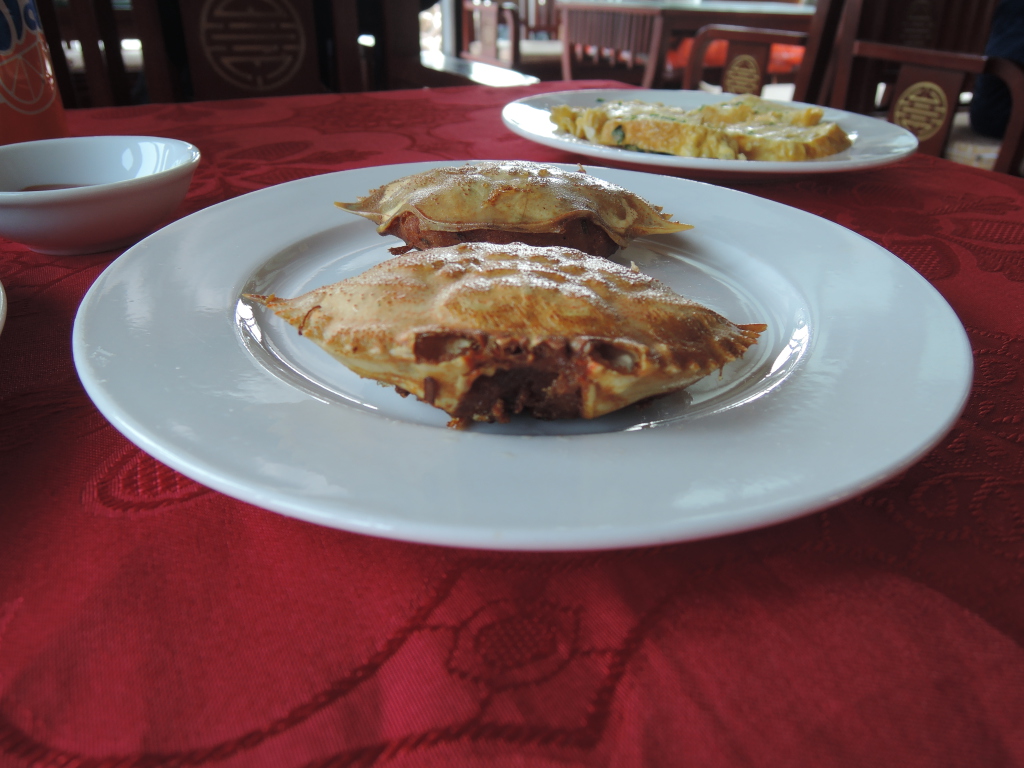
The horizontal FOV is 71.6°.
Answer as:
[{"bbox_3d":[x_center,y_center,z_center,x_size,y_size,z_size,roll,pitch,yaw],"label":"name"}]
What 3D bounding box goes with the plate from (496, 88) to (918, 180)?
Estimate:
[{"bbox_3d":[0.115,-0.152,0.447,0.241,0.024,0.241,1,31,-1],"label":"plate"}]

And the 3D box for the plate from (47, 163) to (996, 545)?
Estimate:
[{"bbox_3d":[0.003,-0.029,0.238,0.260,0.024,0.260,1,31,-1],"label":"plate"}]

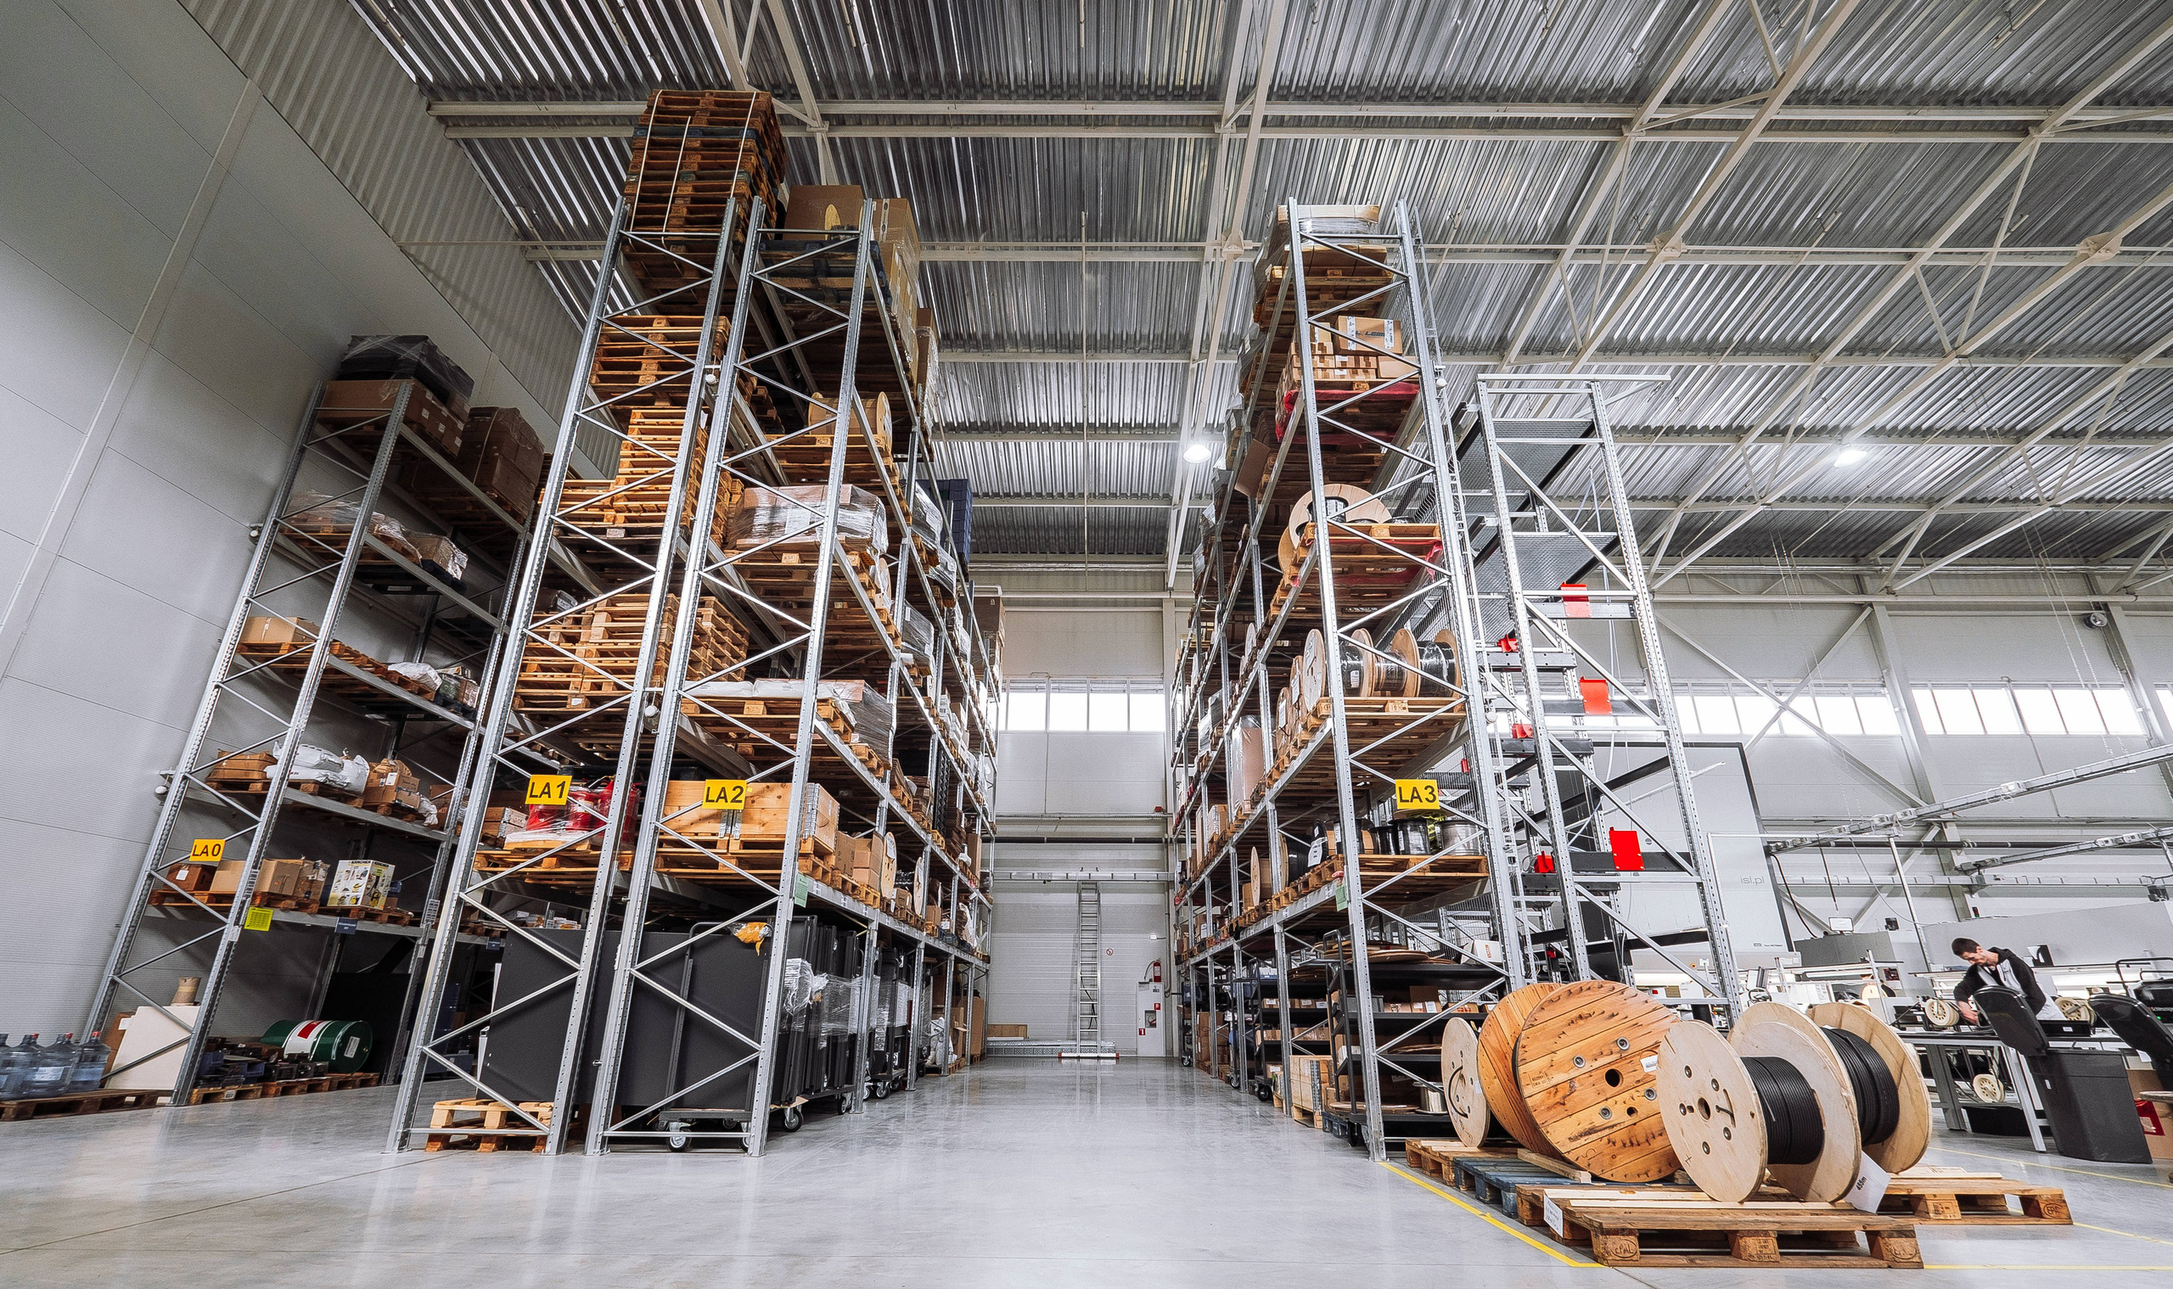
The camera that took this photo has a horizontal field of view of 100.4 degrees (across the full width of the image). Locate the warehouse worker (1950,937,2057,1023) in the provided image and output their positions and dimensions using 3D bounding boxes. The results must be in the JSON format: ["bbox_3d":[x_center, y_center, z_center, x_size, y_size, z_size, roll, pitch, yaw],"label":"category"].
[{"bbox_3d":[8.037,3.355,7.882,0.600,1.600,0.600,9,-24,-21],"label":"warehouse worker"}]

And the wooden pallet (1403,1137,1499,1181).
[{"bbox_3d":[2.692,3.105,5.417,1.200,0.144,0.800,0,-22,0],"label":"wooden pallet"}]

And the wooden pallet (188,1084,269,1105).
[{"bbox_3d":[-9.419,4.636,9.353,1.200,0.144,0.800,0,-22,0],"label":"wooden pallet"}]

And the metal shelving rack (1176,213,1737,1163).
[{"bbox_3d":[3.172,2.115,13.853,2.510,8.350,13.700,0,-22,0],"label":"metal shelving rack"}]

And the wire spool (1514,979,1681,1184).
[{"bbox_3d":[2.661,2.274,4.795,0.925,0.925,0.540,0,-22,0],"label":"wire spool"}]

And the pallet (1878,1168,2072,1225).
[{"bbox_3d":[3.989,2.792,4.631,1.200,0.144,0.800,0,-22,0],"label":"pallet"}]

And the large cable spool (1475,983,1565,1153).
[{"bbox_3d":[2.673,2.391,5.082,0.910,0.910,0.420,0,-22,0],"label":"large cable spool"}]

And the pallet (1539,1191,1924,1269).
[{"bbox_3d":[2.555,2.459,3.834,1.200,0.144,0.800,0,-22,0],"label":"pallet"}]

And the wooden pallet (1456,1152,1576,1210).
[{"bbox_3d":[2.639,2.776,4.612,1.200,0.144,0.800,0,-22,0],"label":"wooden pallet"}]

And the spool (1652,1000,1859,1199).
[{"bbox_3d":[2.993,2.088,4.070,0.440,0.726,0.726,0,-22,0],"label":"spool"}]

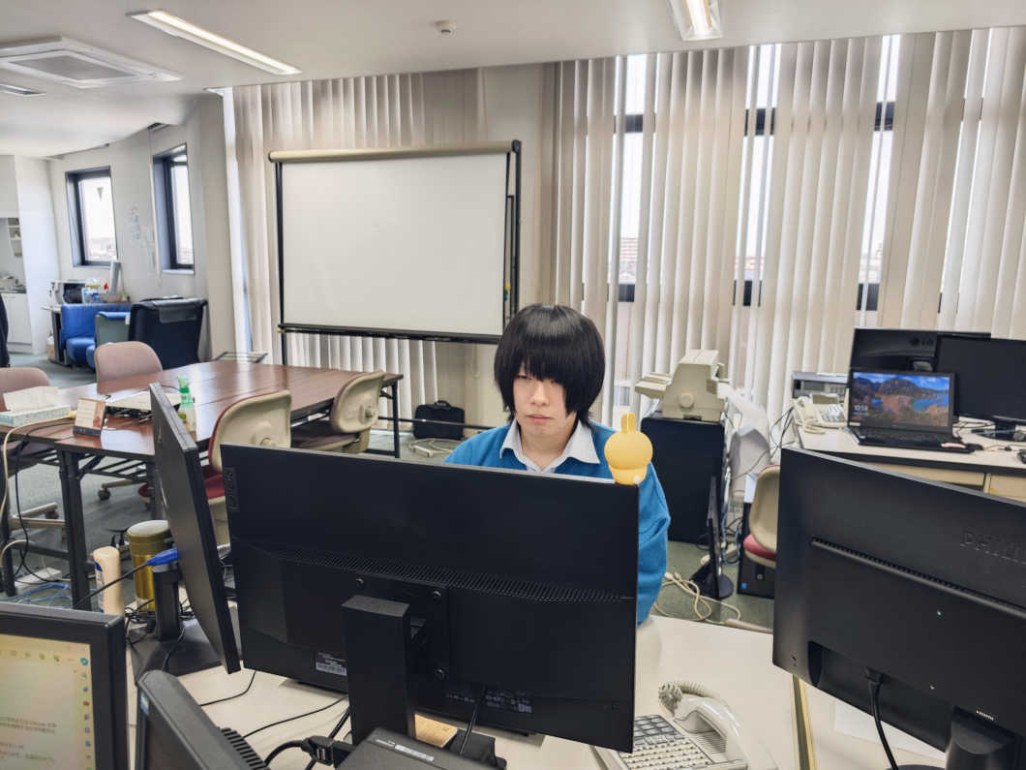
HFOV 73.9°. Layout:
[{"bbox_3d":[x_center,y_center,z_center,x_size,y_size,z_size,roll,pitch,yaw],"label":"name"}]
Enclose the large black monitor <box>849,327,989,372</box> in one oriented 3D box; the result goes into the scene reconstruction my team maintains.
[{"bbox_3d":[1.681,-0.034,2.850,0.510,0.385,0.180,3,10,10],"label":"large black monitor"}]

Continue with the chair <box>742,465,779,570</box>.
[{"bbox_3d":[0.941,0.577,2.073,0.520,0.820,0.560,4,10,19],"label":"chair"}]

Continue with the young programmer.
[{"bbox_3d":[0.037,0.476,1.297,0.490,1.230,0.640,3,10,13],"label":"young programmer"}]

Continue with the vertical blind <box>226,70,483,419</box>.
[{"bbox_3d":[-1.267,-0.968,5.280,2.173,2.650,0.110,4,10,17],"label":"vertical blind"}]

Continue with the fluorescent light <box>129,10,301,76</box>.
[{"bbox_3d":[-1.827,-2.160,4.359,0.230,0.080,1.250,4,10,19],"label":"fluorescent light"}]

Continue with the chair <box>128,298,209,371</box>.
[{"bbox_3d":[-3.674,-0.410,7.243,0.650,0.900,0.680,6,11,30],"label":"chair"}]

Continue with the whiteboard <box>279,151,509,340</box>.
[{"bbox_3d":[-0.872,-0.965,4.736,1.753,1.242,0.080,4,10,17],"label":"whiteboard"}]

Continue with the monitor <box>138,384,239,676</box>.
[{"bbox_3d":[-0.564,0.233,1.075,0.185,0.385,0.520,-5,11,-32],"label":"monitor"}]

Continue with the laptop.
[{"bbox_3d":[1.473,0.090,2.542,0.357,0.245,0.253,4,10,17],"label":"laptop"}]

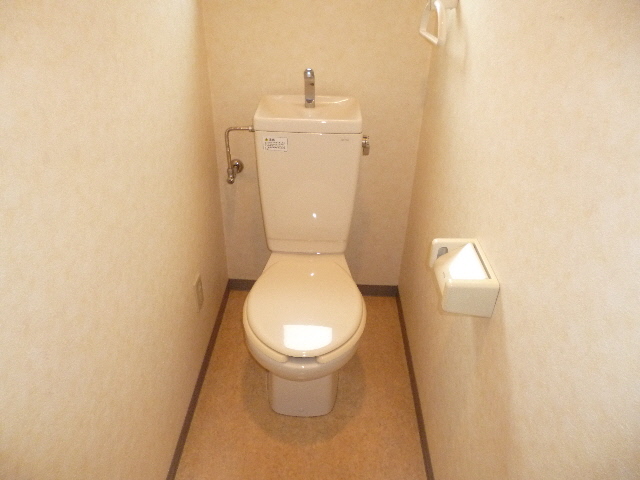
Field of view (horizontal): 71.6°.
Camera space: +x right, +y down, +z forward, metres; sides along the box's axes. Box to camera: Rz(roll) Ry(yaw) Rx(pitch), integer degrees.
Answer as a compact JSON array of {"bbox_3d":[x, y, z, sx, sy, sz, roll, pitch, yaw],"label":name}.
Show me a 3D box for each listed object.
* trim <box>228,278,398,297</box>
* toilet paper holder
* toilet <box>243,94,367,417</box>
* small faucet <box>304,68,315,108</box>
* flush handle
[{"bbox_3d":[-0.028,0.221,1.985,0.753,0.063,0.012,2,33,1],"label":"trim"},{"bbox_3d":[0.290,0.074,0.918,0.099,0.086,0.169,2,33,1],"label":"toilet paper holder"},{"bbox_3d":[-0.039,0.077,1.437,0.369,0.893,0.754,2,33,1],"label":"toilet"},{"bbox_3d":[-0.034,-0.476,1.393,0.031,0.133,0.072,2,33,1],"label":"small faucet"},{"bbox_3d":[0.142,-0.301,1.398,0.034,0.053,0.060,2,33,1],"label":"flush handle"}]

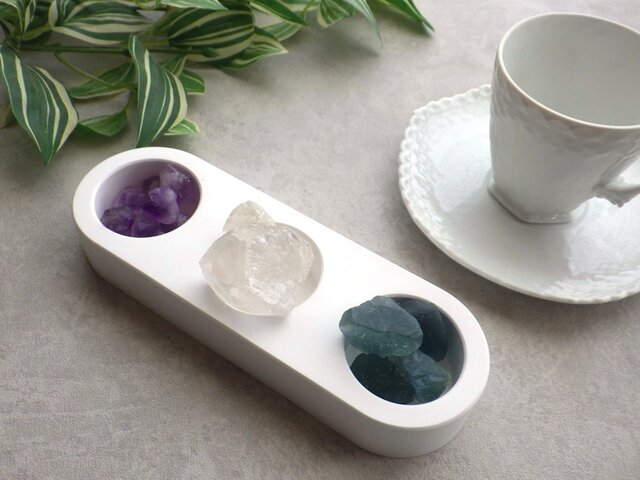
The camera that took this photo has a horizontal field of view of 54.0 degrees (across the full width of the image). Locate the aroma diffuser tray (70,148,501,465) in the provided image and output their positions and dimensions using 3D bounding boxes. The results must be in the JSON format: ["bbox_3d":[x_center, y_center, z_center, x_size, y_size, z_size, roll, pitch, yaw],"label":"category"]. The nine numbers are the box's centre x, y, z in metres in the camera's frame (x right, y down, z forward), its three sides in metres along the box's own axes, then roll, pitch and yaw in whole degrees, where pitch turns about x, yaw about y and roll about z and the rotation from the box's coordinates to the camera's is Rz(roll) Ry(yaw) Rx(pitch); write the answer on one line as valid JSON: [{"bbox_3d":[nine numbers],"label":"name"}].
[{"bbox_3d":[-0.022,0.019,0.265,0.190,0.029,0.062,29,55,18],"label":"aroma diffuser tray"}]

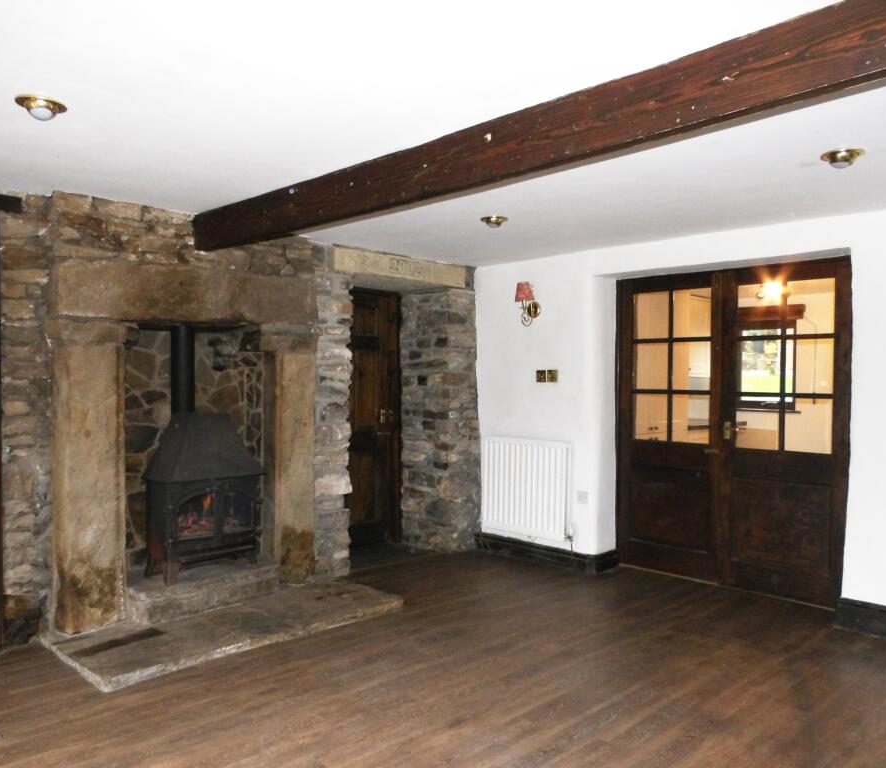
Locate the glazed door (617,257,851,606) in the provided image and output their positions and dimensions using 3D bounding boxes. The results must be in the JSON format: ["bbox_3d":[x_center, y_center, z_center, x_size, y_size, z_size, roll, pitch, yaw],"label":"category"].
[{"bbox_3d":[1.806,0.284,4.556,1.497,2.025,0.070,1,1,44],"label":"glazed door"}]

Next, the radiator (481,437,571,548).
[{"bbox_3d":[0.605,0.755,5.214,0.778,0.707,0.085,1,1,44],"label":"radiator"}]

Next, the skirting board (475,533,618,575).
[{"bbox_3d":[0.752,1.222,5.318,1.102,0.125,0.306,1,1,44],"label":"skirting board"}]

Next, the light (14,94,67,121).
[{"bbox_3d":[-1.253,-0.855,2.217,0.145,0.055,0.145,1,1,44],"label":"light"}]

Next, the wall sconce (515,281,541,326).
[{"bbox_3d":[0.606,-0.577,5.151,0.140,0.322,0.185,1,1,44],"label":"wall sconce"}]

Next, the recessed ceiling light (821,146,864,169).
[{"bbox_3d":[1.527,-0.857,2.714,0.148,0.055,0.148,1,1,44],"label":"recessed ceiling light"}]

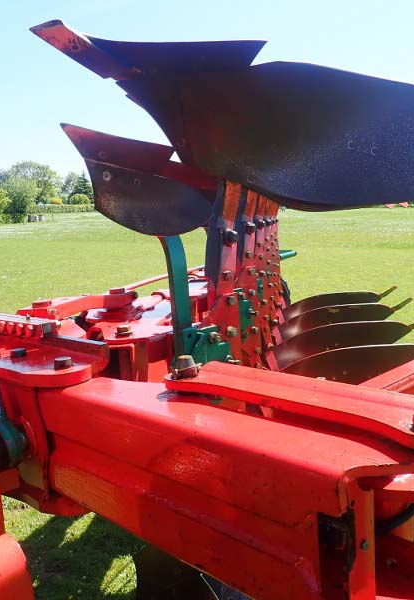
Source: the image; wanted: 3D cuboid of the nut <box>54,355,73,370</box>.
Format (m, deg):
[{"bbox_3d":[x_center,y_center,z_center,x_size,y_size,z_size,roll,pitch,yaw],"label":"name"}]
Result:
[{"bbox_3d":[-0.303,0.135,1.220,0.039,0.022,0.039,-12,11,-43],"label":"nut"}]

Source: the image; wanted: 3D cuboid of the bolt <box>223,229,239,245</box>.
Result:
[{"bbox_3d":[0.090,-0.231,2.120,0.051,0.051,0.030,-12,11,-43],"label":"bolt"}]

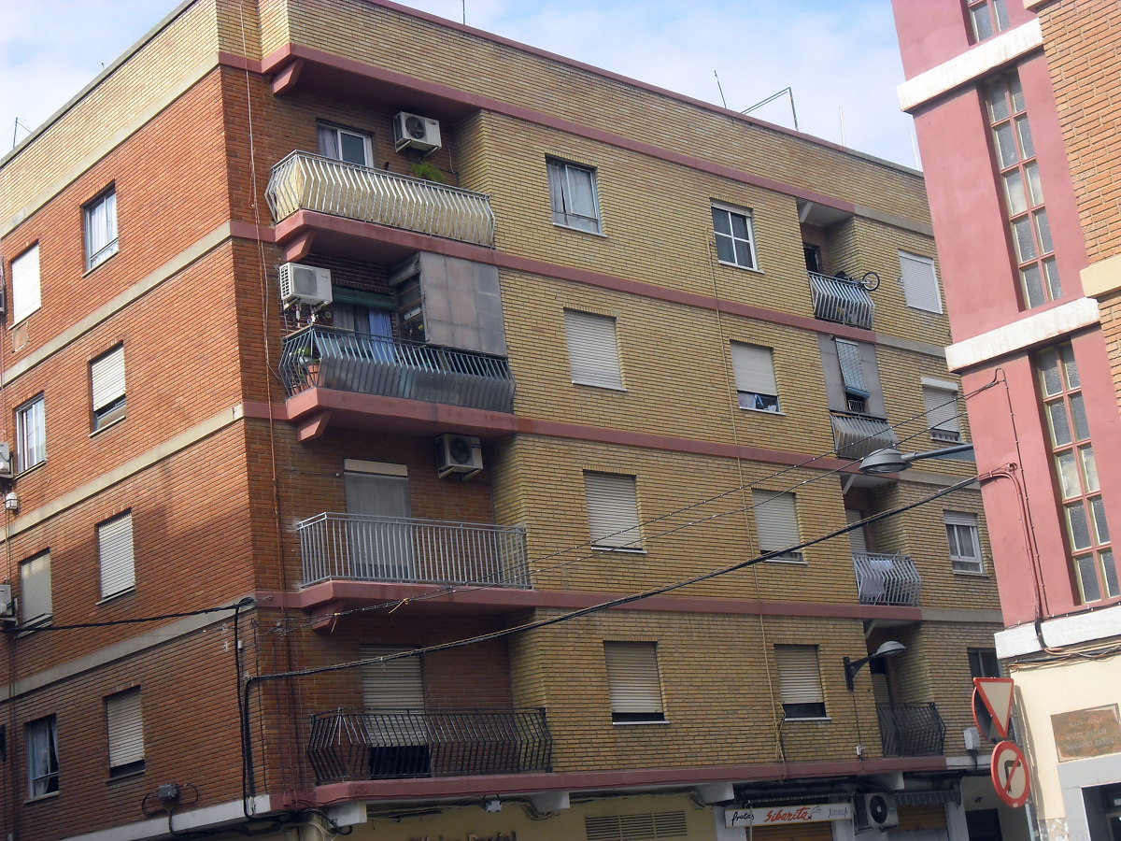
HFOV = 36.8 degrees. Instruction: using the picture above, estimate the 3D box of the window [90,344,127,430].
[{"bbox_3d":[-7.491,-0.514,28.009,0.130,1.297,1.238,7,-21,-41],"label":"window"}]

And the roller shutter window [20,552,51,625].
[{"bbox_3d":[-8.787,2.911,28.460,0.150,1.288,1.197,8,-21,-42],"label":"roller shutter window"}]

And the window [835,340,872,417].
[{"bbox_3d":[5.862,-0.904,33.560,0.731,1.472,0.156,7,-21,-41],"label":"window"}]

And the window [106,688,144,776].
[{"bbox_3d":[-6.601,4.793,25.781,0.150,1.288,1.187,8,-21,-42],"label":"window"}]

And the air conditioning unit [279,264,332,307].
[{"bbox_3d":[-3.998,-2.126,26.500,0.790,0.540,0.280,8,-21,-41],"label":"air conditioning unit"}]

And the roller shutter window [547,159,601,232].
[{"bbox_3d":[0.218,-3.876,29.178,1.217,1.288,0.150,7,-21,-41],"label":"roller shutter window"}]

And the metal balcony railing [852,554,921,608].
[{"bbox_3d":[6.222,2.985,31.874,1.805,0.984,0.240,7,-21,-41],"label":"metal balcony railing"}]

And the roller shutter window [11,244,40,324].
[{"bbox_3d":[-9.759,-2.477,30.849,0.130,1.306,1.248,7,-21,-41],"label":"roller shutter window"}]

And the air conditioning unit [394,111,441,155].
[{"bbox_3d":[-2.395,-4.804,28.177,0.773,0.497,0.260,7,-21,-41],"label":"air conditioning unit"}]

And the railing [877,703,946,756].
[{"bbox_3d":[6.304,5.829,31.312,1.775,1.095,0.850,7,-21,-41],"label":"railing"}]

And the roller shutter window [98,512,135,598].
[{"bbox_3d":[-7.325,2.286,27.968,0.150,1.280,1.230,8,-21,-42],"label":"roller shutter window"}]

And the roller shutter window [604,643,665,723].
[{"bbox_3d":[1.189,4.363,28.069,1.220,1.330,0.150,8,-21,-41],"label":"roller shutter window"}]

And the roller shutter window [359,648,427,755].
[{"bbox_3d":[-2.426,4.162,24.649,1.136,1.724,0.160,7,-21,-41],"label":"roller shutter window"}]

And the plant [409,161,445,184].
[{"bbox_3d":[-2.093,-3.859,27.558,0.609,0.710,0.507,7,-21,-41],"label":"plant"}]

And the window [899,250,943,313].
[{"bbox_3d":[7.719,-2.966,36.217,1.217,1.297,0.130,7,-21,-41],"label":"window"}]

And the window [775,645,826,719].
[{"bbox_3d":[4.177,4.579,29.565,1.217,1.278,0.150,7,-21,-41],"label":"window"}]

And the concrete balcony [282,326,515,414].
[{"bbox_3d":[-2.359,-0.551,25.751,3.905,1.217,0.950,7,-21,-41],"label":"concrete balcony"}]

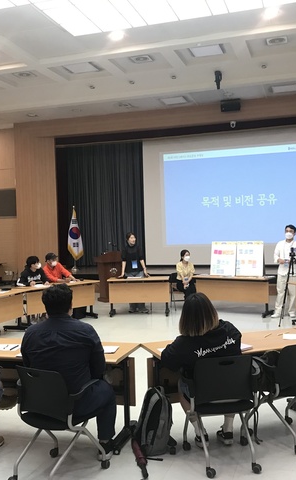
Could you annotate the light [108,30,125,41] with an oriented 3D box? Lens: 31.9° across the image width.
[{"bbox_3d":[-0.620,-4.043,10.171,0.240,0.090,0.240,-1,1,17],"label":"light"}]

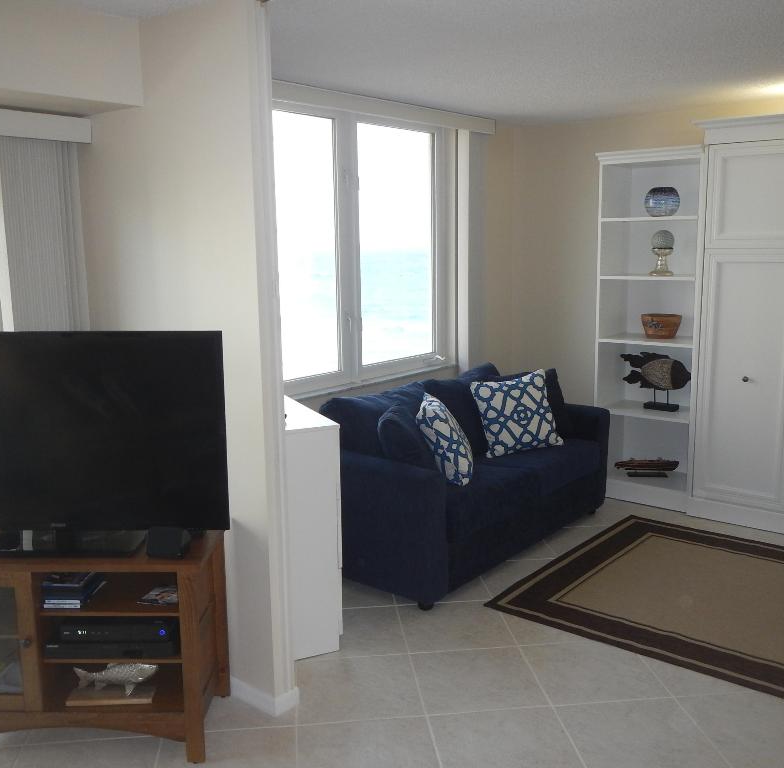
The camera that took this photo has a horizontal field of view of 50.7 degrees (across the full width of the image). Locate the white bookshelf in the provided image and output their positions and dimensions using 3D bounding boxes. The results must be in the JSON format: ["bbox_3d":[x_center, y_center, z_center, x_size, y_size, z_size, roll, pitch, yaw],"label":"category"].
[{"bbox_3d":[1.647,-0.333,5.210,0.650,2.160,0.420,7,13,40],"label":"white bookshelf"}]

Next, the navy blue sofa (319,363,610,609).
[{"bbox_3d":[0.416,0.439,4.621,0.890,0.880,1.790,7,13,40],"label":"navy blue sofa"}]

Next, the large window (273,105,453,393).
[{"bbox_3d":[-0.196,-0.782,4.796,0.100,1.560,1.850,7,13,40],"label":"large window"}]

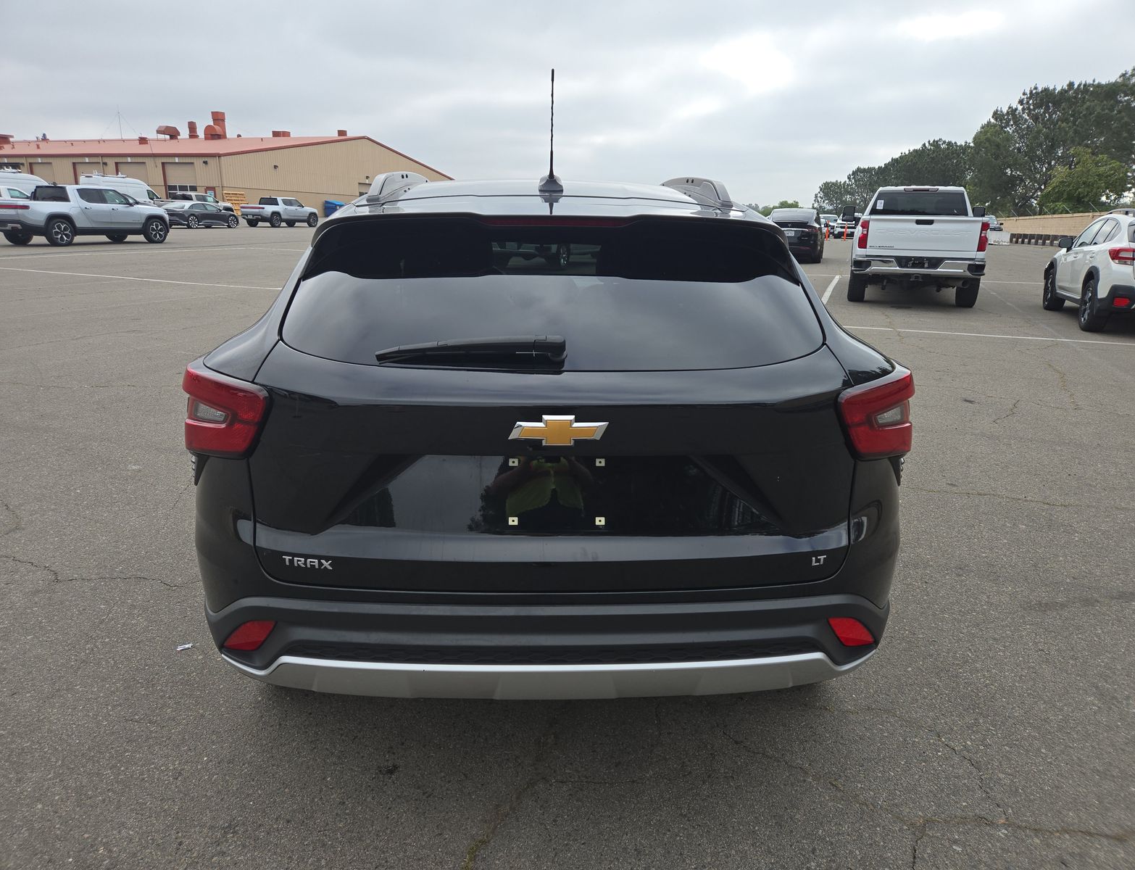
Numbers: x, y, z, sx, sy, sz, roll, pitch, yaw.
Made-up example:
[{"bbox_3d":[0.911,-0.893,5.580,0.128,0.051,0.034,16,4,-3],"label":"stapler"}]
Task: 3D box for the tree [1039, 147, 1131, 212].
[{"bbox_3d":[46.563,-21.768,69.295,8.180,7.710,8.180,1,16,0],"label":"tree"}]

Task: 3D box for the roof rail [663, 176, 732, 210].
[{"bbox_3d":[0.428,-0.903,2.879,0.085,0.120,1.650,0,16,-2],"label":"roof rail"}]

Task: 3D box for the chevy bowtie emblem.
[{"bbox_3d":[-0.017,-0.009,1.540,0.198,0.066,0.020,0,16,-2],"label":"chevy bowtie emblem"}]

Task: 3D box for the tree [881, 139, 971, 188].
[{"bbox_3d":[49.338,-34.425,105.964,12.140,11.720,12.140,1,16,0],"label":"tree"}]

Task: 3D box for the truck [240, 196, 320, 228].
[{"bbox_3d":[-19.216,-14.770,51.410,2.080,1.920,5.500,8,18,23],"label":"truck"}]

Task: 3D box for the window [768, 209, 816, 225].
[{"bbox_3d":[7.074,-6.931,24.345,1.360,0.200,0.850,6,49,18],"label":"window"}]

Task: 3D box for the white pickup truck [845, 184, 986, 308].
[{"bbox_3d":[6.620,-3.745,14.788,2.150,2.020,6.300,7,17,20],"label":"white pickup truck"}]

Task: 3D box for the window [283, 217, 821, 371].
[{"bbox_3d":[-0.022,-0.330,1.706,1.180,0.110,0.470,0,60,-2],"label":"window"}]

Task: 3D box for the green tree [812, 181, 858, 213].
[{"bbox_3d":[54.813,-47.599,157.763,9.210,8.430,9.210,1,16,0],"label":"green tree"}]

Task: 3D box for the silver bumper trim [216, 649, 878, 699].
[{"bbox_3d":[-0.028,0.502,1.702,1.500,0.108,0.170,0,16,-2],"label":"silver bumper trim"}]

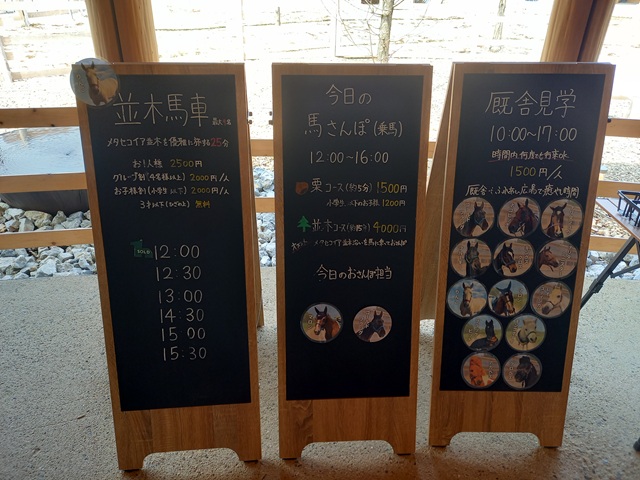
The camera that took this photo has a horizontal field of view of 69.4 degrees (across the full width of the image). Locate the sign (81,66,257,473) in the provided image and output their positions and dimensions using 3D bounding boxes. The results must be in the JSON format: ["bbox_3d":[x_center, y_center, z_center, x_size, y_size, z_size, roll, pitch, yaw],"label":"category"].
[{"bbox_3d":[-0.446,0.045,1.542,0.457,1.200,0.695,-2,28,-5],"label":"sign"}]

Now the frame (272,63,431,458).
[{"bbox_3d":[0.087,0.032,1.579,0.457,1.200,0.695,-1,28,-2],"label":"frame"}]

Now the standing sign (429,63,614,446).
[{"bbox_3d":[0.610,0.019,1.617,0.457,1.200,0.695,1,28,0],"label":"standing sign"}]

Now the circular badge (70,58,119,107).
[{"bbox_3d":[-0.612,-0.426,1.255,0.128,0.128,0.008,-2,12,-5],"label":"circular badge"}]

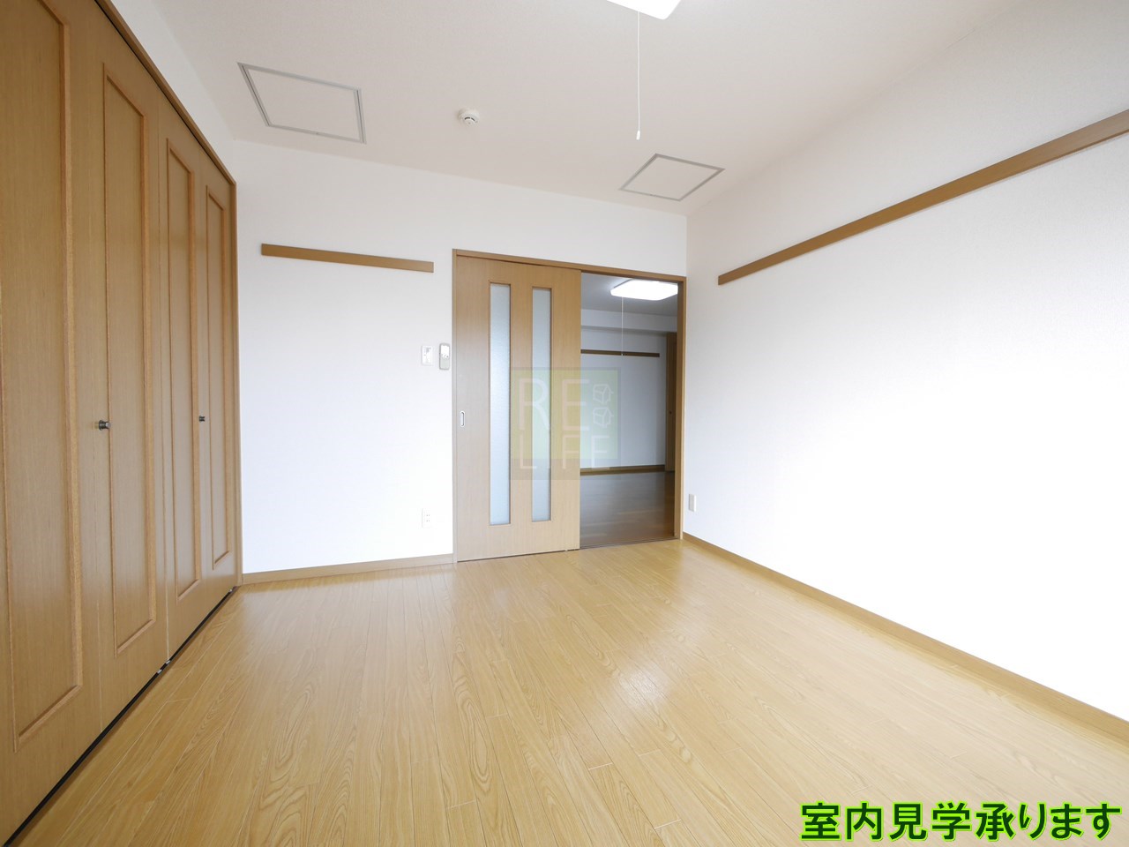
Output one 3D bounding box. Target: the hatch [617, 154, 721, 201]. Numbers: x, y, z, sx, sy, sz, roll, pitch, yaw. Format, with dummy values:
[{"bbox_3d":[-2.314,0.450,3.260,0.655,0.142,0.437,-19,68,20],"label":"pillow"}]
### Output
[{"bbox_3d":[0.664,-1.537,2.884,0.463,0.030,0.455,0,2,-20],"label":"hatch"}]

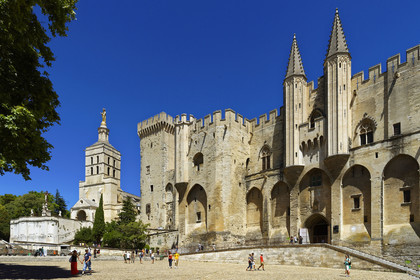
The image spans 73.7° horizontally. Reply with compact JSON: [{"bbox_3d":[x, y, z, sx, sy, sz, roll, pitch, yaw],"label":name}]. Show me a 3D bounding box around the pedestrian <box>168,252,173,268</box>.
[{"bbox_3d":[-3.920,12.020,28.000,0.500,1.660,0.400,1,-12,-6],"label":"pedestrian"}]

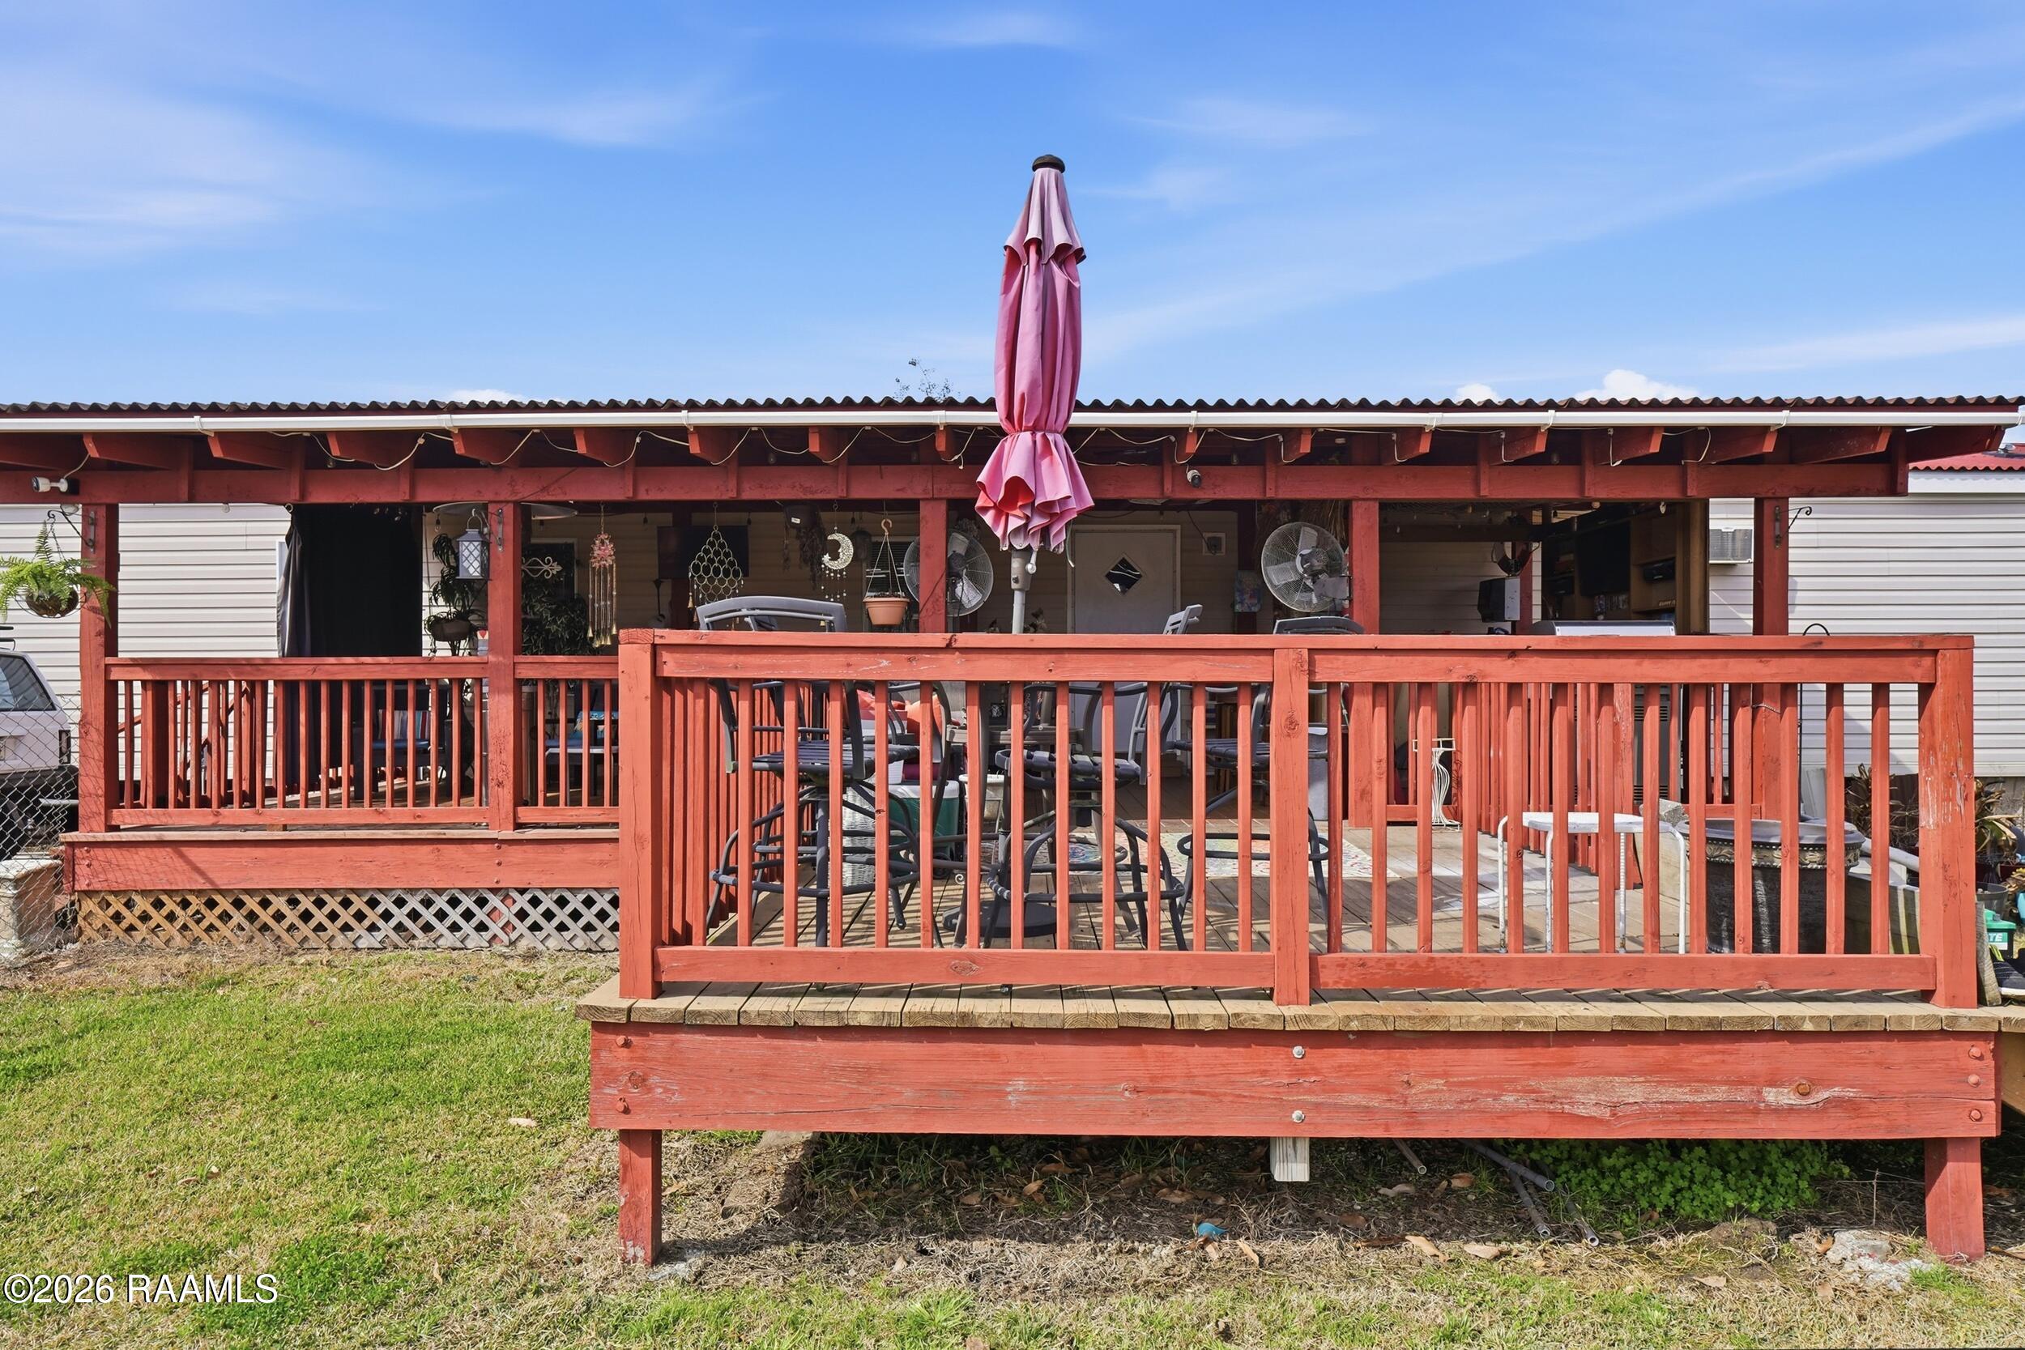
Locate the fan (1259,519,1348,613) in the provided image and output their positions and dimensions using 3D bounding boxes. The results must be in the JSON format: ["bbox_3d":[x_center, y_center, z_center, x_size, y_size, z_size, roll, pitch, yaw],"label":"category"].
[{"bbox_3d":[1.708,-0.636,7.220,0.520,0.540,0.300,0,0,-14],"label":"fan"}]

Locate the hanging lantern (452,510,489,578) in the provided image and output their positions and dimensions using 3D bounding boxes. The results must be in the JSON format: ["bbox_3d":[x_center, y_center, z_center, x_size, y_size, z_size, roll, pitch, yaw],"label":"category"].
[{"bbox_3d":[-2.901,-0.702,6.660,0.140,0.375,0.140,0,0,-2],"label":"hanging lantern"}]

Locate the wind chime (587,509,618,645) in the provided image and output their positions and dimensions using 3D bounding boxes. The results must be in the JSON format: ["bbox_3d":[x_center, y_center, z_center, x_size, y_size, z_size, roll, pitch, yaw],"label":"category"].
[{"bbox_3d":[-2.401,-0.574,7.250,0.175,0.800,0.090,0,0,0],"label":"wind chime"}]

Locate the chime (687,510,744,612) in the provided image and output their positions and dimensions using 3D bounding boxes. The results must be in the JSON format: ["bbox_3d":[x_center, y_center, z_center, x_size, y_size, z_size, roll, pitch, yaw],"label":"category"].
[{"bbox_3d":[-1.738,-0.634,7.250,0.330,0.680,0.060,0,0,0],"label":"chime"}]

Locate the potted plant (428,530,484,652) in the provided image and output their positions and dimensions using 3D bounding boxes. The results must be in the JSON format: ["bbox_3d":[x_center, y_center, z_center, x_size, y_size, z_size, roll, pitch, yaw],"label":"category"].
[{"bbox_3d":[-3.443,-0.503,7.650,0.320,0.790,0.320,0,0,0],"label":"potted plant"}]

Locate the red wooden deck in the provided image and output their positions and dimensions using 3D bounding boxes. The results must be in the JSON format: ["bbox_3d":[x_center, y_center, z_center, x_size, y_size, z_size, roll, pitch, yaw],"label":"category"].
[{"bbox_3d":[0.725,0.720,5.070,3.680,1.670,3.760,0,0,0],"label":"red wooden deck"}]

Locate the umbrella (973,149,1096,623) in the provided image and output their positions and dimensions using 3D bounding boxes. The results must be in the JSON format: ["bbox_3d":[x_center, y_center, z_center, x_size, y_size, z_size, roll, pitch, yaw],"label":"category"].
[{"bbox_3d":[0.050,-0.500,4.360,0.430,2.720,0.430,4,0,0],"label":"umbrella"}]

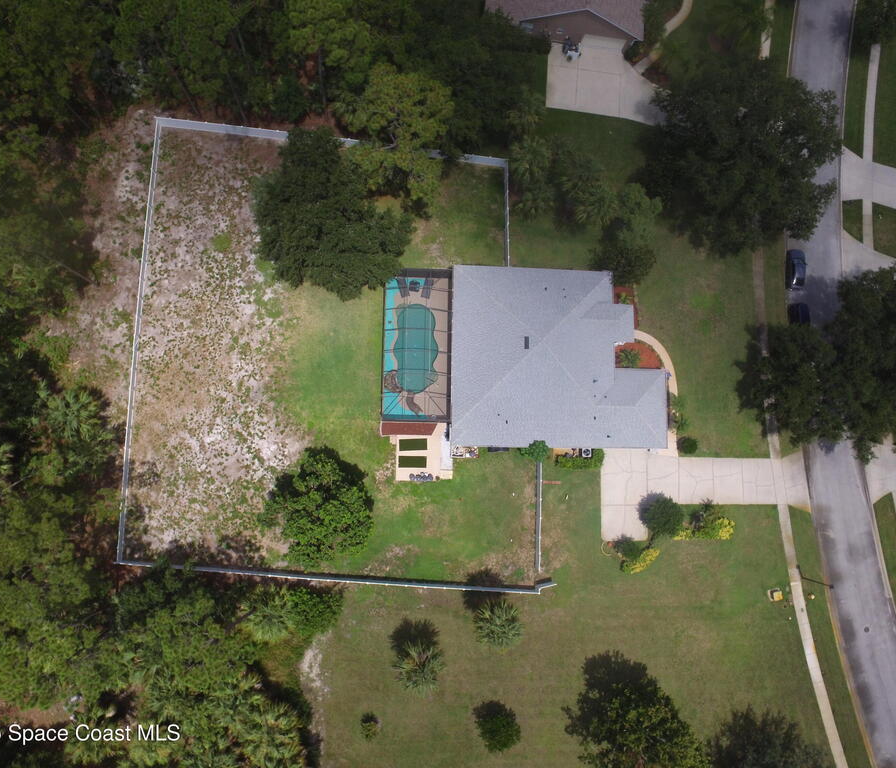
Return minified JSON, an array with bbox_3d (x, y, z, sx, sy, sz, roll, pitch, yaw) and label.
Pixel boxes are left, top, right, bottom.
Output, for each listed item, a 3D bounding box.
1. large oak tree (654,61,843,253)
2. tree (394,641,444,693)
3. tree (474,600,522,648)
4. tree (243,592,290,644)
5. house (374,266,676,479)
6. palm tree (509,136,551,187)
[{"bbox_3d":[30.170,-23.309,61.292,18.500,10.500,18.500,1,84,-6],"label":"large oak tree"},{"bbox_3d":[-2.806,26.276,55.567,4.500,5.000,4.500,1,84,-6],"label":"tree"},{"bbox_3d":[4.604,22.467,56.304,4.400,5.800,4.400,1,84,-6],"label":"tree"},{"bbox_3d":[-16.259,20.881,54.030,4.300,6.500,4.300,1,84,-6],"label":"tree"},{"bbox_3d":[7.908,-1.207,58.918,29.340,6.200,21.750,1,84,-6],"label":"house"},{"bbox_3d":[8.036,-22.198,60.983,4.000,6.500,4.000,1,84,-6],"label":"palm tree"}]

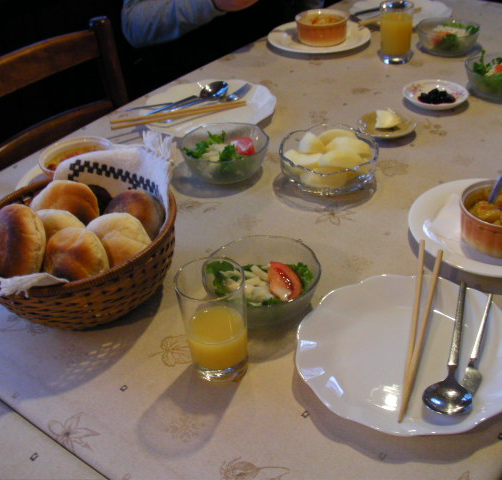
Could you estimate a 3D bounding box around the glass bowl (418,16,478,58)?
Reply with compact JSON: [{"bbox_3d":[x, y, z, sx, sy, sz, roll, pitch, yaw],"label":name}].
[{"bbox_3d":[0.395,-0.408,1.423,0.126,0.048,0.126,1,35,0],"label":"glass bowl"}]

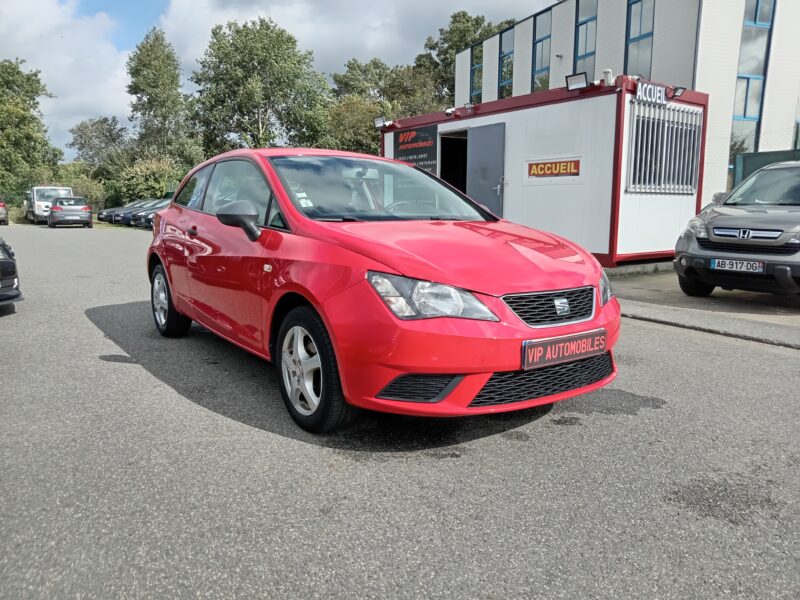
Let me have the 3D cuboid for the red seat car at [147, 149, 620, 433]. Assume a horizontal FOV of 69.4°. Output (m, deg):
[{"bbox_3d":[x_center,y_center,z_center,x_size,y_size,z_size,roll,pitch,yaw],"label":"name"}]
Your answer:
[{"bbox_3d":[-0.481,-0.325,3.943,1.720,1.430,4.030,-7,11,-36],"label":"red seat car"}]

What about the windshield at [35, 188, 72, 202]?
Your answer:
[{"bbox_3d":[-18.890,-5.697,31.500,1.680,0.770,0.350,-7,11,-35],"label":"windshield"}]

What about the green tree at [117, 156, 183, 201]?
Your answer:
[{"bbox_3d":[-17.782,-7.942,41.254,4.600,4.487,4.600,0,9,0],"label":"green tree"}]

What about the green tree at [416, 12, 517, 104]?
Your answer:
[{"bbox_3d":[5.000,-13.964,44.330,9.000,15.307,9.000,0,9,0],"label":"green tree"}]

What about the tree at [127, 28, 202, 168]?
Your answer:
[{"bbox_3d":[-18.483,-13.621,45.392,6.300,14.364,6.300,0,9,0],"label":"tree"}]

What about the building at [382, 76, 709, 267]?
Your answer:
[{"bbox_3d":[2.353,-2.326,11.461,2.439,2.677,6.028,-7,11,-36],"label":"building"}]

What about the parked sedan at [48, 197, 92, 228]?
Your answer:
[{"bbox_3d":[-16.653,-4.396,28.928,1.790,1.460,4.200,-6,11,-30],"label":"parked sedan"}]

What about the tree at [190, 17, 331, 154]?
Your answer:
[{"bbox_3d":[-10.187,-13.123,42.436,10.200,14.308,10.200,0,9,0],"label":"tree"}]

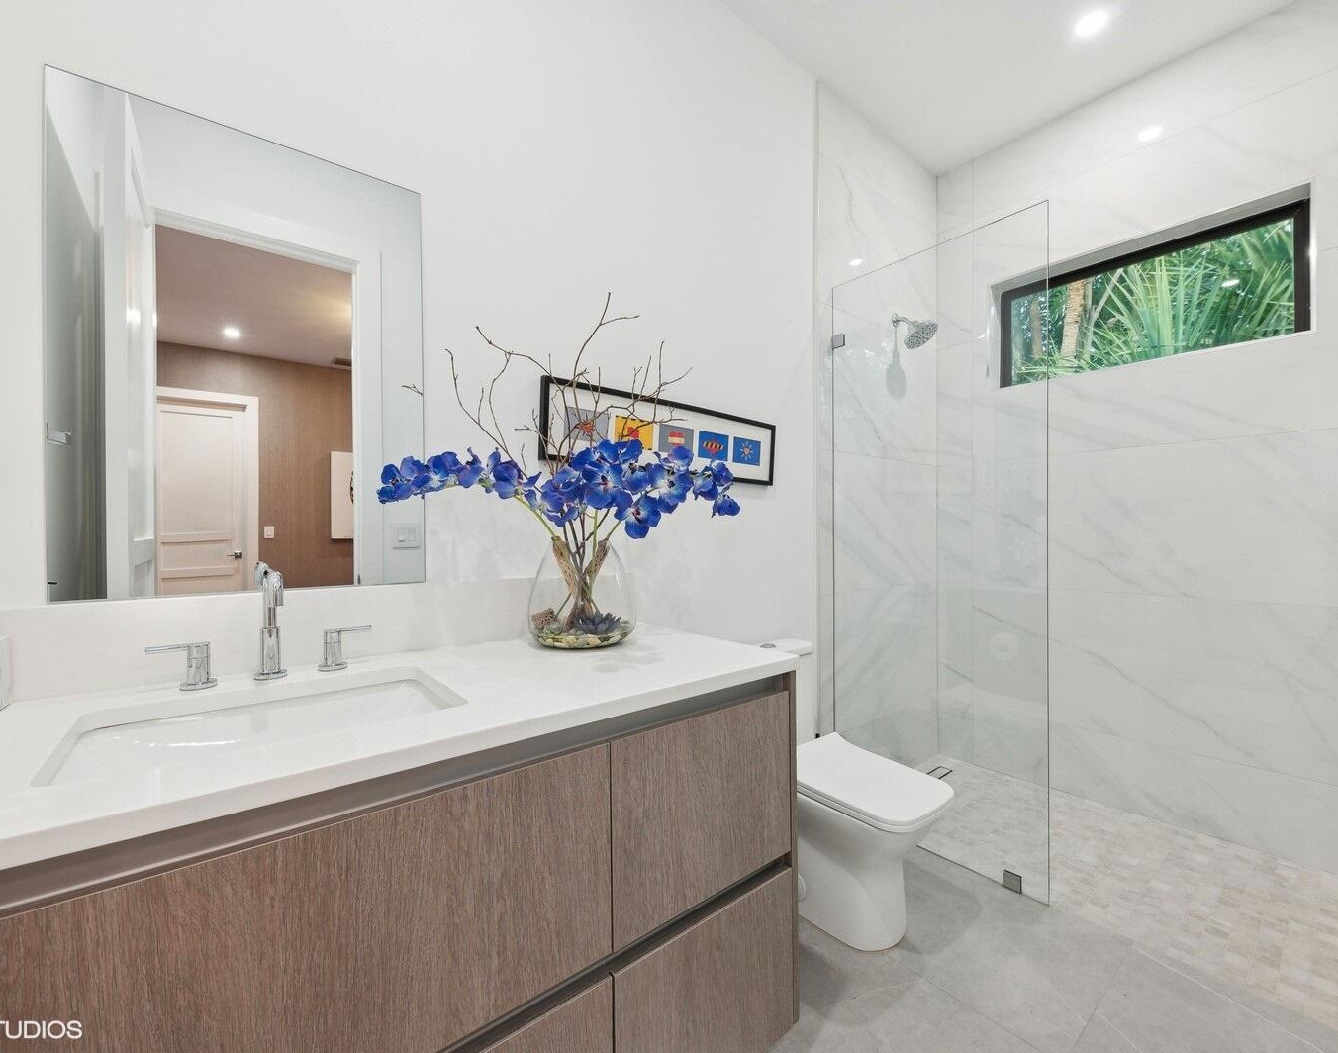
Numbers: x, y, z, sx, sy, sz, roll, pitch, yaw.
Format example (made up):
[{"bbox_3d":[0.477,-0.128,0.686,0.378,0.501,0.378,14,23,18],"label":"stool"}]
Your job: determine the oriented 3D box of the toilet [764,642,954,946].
[{"bbox_3d":[0.515,0.818,1.669,0.366,0.789,0.663,1,-1,-39],"label":"toilet"}]

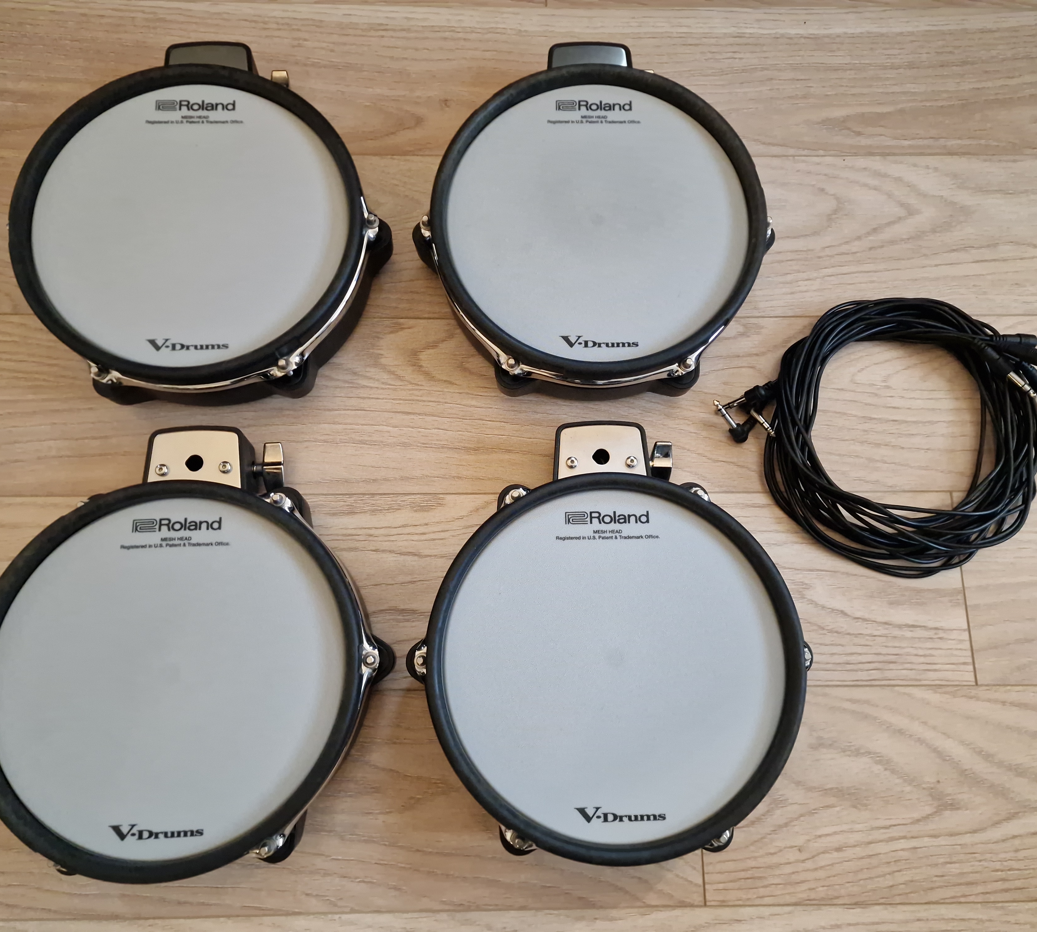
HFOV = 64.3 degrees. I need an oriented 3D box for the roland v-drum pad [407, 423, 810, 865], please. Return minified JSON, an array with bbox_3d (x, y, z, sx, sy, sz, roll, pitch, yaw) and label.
[{"bbox_3d":[0.069,0.122,0.619,0.305,0.080,0.322,0,78,-1],"label":"roland v-drum pad"}]

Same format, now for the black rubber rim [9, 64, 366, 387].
[{"bbox_3d":[-0.260,-0.196,0.652,0.273,0.023,0.273,0,78,-1],"label":"black rubber rim"}]

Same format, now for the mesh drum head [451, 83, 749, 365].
[{"bbox_3d":[0.065,-0.198,0.666,0.250,0.006,0.250,0,78,-1],"label":"mesh drum head"}]

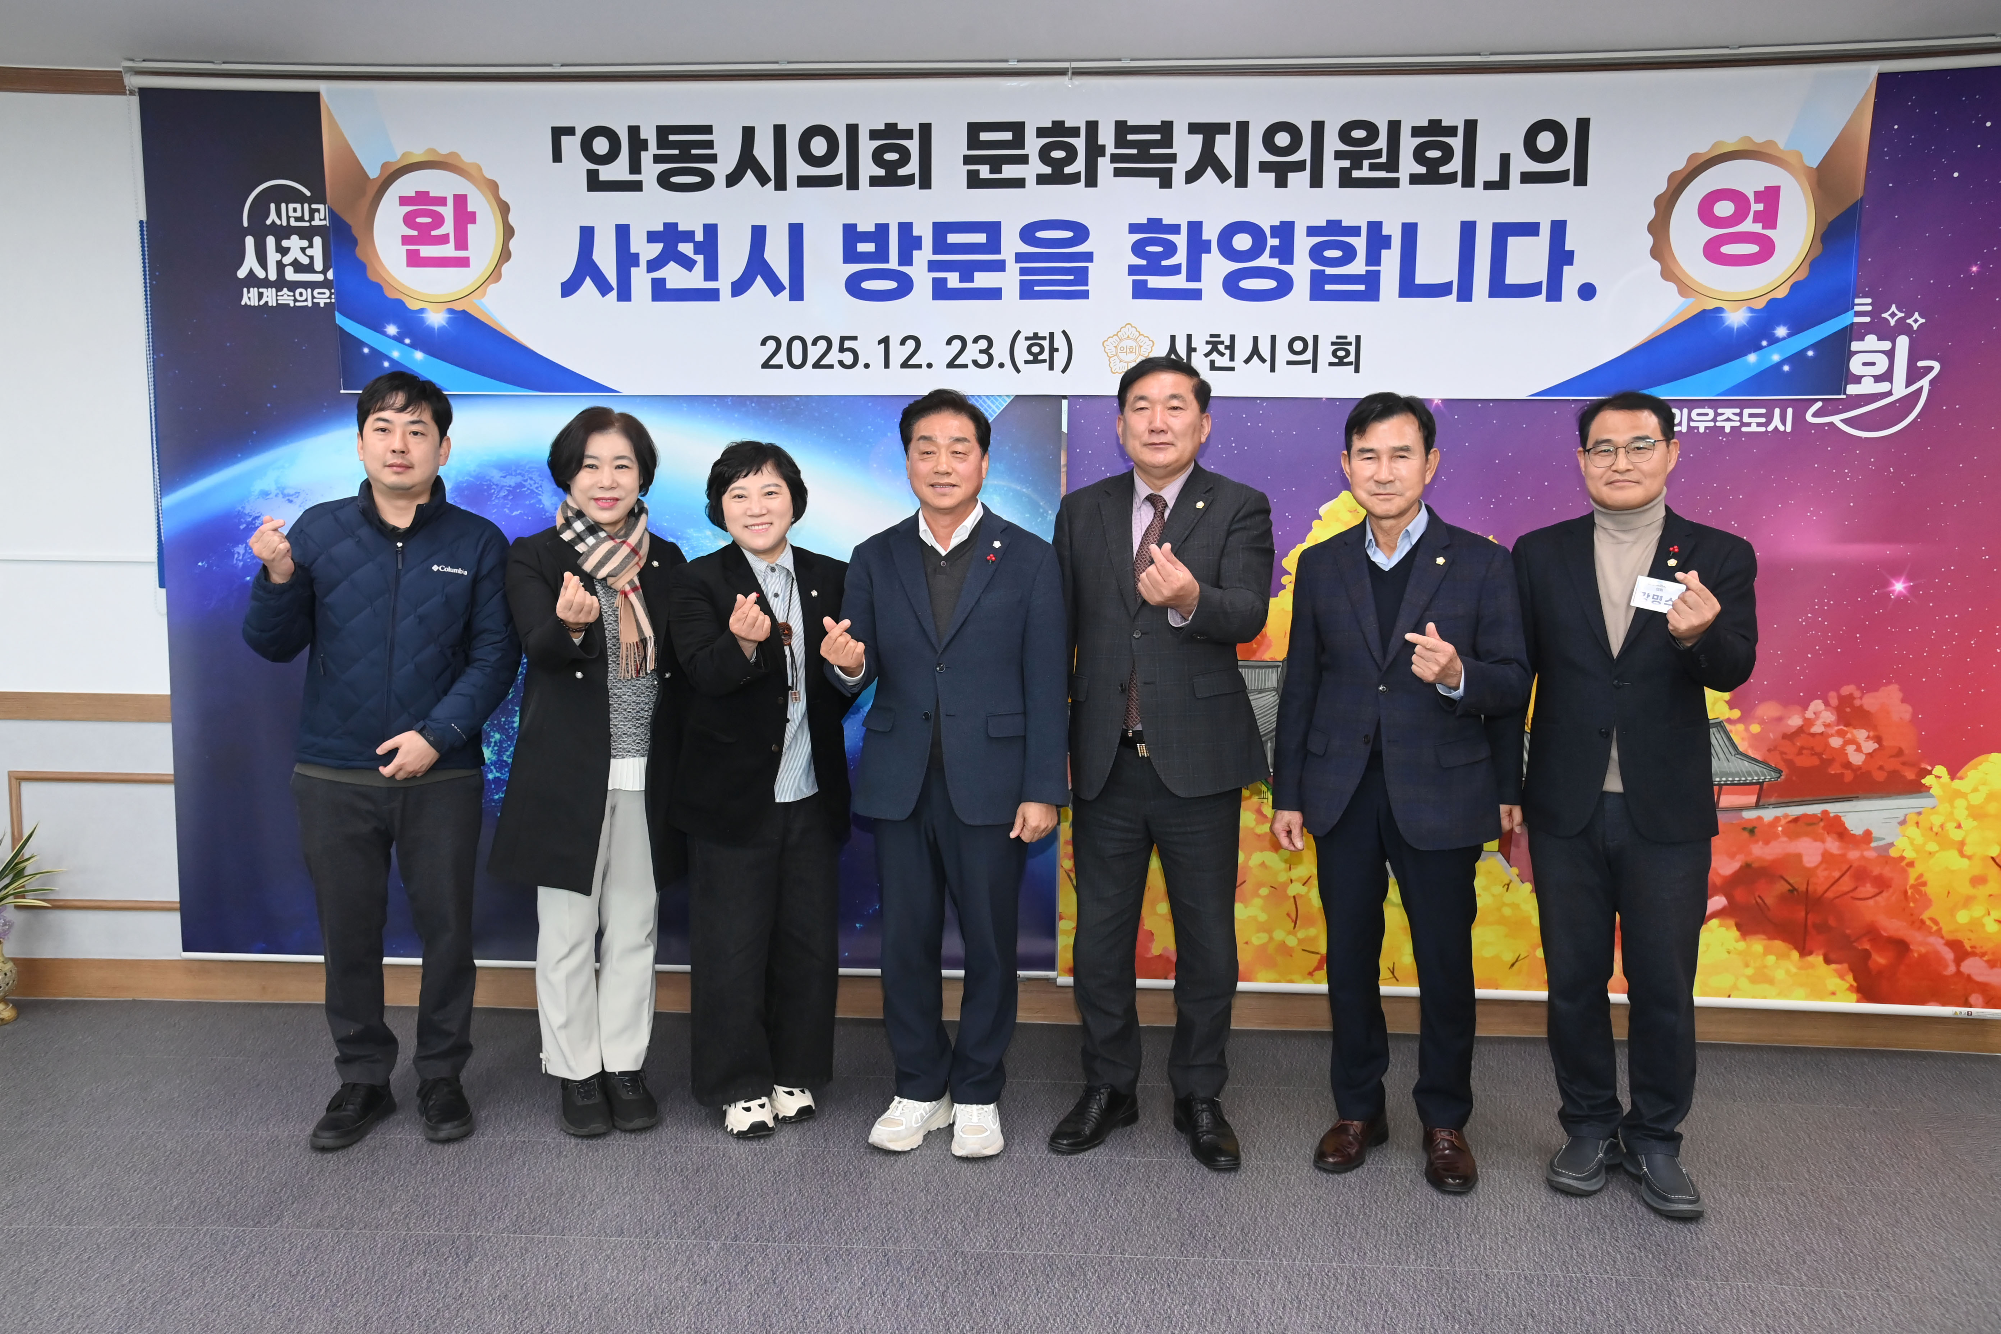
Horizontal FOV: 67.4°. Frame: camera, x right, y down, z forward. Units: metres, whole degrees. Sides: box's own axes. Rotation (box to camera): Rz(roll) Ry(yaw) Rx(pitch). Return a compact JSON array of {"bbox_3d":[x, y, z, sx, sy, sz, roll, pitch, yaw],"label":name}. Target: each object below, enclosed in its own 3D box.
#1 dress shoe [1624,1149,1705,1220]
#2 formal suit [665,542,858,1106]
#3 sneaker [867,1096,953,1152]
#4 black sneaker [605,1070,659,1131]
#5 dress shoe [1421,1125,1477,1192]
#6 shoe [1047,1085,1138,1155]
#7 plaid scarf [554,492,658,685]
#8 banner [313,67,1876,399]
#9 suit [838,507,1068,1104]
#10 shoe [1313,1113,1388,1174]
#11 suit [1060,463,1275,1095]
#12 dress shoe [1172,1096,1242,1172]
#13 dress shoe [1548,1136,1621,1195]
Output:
[{"bbox_3d":[1.399,1.052,3.196,0.112,0.115,0.285,0,6,-3],"label":"dress shoe"},{"bbox_3d":[-0.556,0.376,3.501,0.450,1.330,0.360,-1,6,-14],"label":"formal suit"},{"bbox_3d":[-0.203,1.014,3.472,0.110,0.115,0.285,5,7,40],"label":"sneaker"},{"bbox_3d":[-0.878,1.006,3.577,0.100,0.100,0.250,-2,6,-25],"label":"black sneaker"},{"bbox_3d":[0.982,1.044,3.314,0.105,0.105,0.280,1,5,6],"label":"dress shoe"},{"bbox_3d":[0.216,1.019,3.456,0.285,0.115,0.105,-5,8,-45],"label":"shoe"},{"bbox_3d":[-0.909,-0.180,3.459,0.220,0.420,0.200,-1,6,-15],"label":"plaid scarf"},{"bbox_3d":[0.181,-1.135,3.979,4.000,0.805,0.020,1,5,3],"label":"banner"},{"bbox_3d":[-0.108,0.325,3.406,0.530,1.370,0.360,1,5,3],"label":"suit"},{"bbox_3d":[0.789,1.031,3.382,0.108,0.110,0.285,4,7,33],"label":"shoe"},{"bbox_3d":[0.365,0.265,3.422,0.530,1.430,0.330,1,6,8],"label":"suit"},{"bbox_3d":[0.465,1.027,3.397,0.105,0.110,0.290,-1,6,-12],"label":"dress shoe"},{"bbox_3d":[1.281,1.042,3.287,0.112,0.115,0.285,4,7,33],"label":"dress shoe"}]

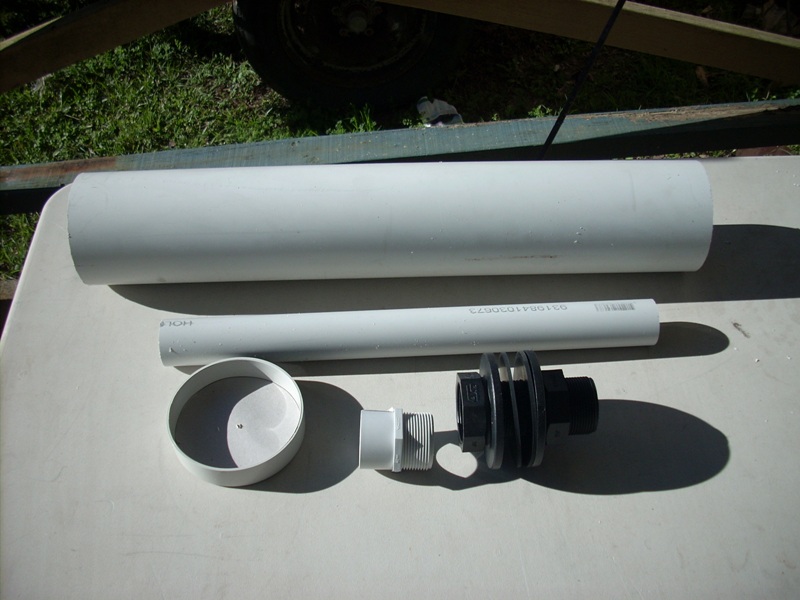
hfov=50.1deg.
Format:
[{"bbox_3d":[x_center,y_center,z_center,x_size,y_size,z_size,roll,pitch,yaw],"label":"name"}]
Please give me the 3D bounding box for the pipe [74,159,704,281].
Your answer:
[{"bbox_3d":[-0.007,-0.076,0.833,0.600,0.110,0.110,-1,48,-2],"label":"pipe"}]

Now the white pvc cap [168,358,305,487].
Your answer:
[{"bbox_3d":[-0.139,0.103,0.727,0.117,0.025,0.117,-1,48,-2],"label":"white pvc cap"}]

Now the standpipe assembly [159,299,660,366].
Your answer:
[{"bbox_3d":[0.011,0.030,0.782,0.450,0.043,0.043,-2,48,-3],"label":"standpipe assembly"}]

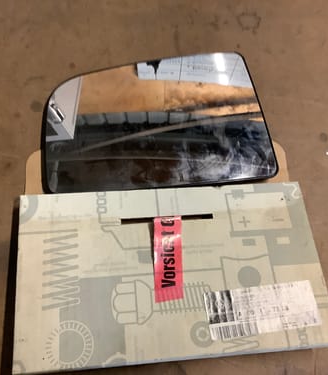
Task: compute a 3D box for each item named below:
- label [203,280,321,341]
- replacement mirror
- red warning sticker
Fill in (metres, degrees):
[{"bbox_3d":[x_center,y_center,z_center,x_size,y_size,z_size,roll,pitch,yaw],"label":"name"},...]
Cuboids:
[{"bbox_3d":[0.079,0.097,0.357,0.090,0.002,0.037,-5,65,-8],"label":"label"},{"bbox_3d":[-0.008,-0.067,0.448,0.221,0.020,0.157,-4,65,-8],"label":"replacement mirror"},{"bbox_3d":[0.004,0.057,0.366,0.023,0.004,0.074,1,64,-5],"label":"red warning sticker"}]

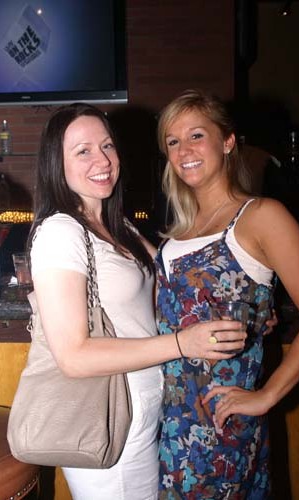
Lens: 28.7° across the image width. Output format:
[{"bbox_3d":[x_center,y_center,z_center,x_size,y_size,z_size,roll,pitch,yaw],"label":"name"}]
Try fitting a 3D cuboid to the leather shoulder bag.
[{"bbox_3d":[-0.174,0.200,1.290,0.265,0.500,0.140,1,5,21],"label":"leather shoulder bag"}]

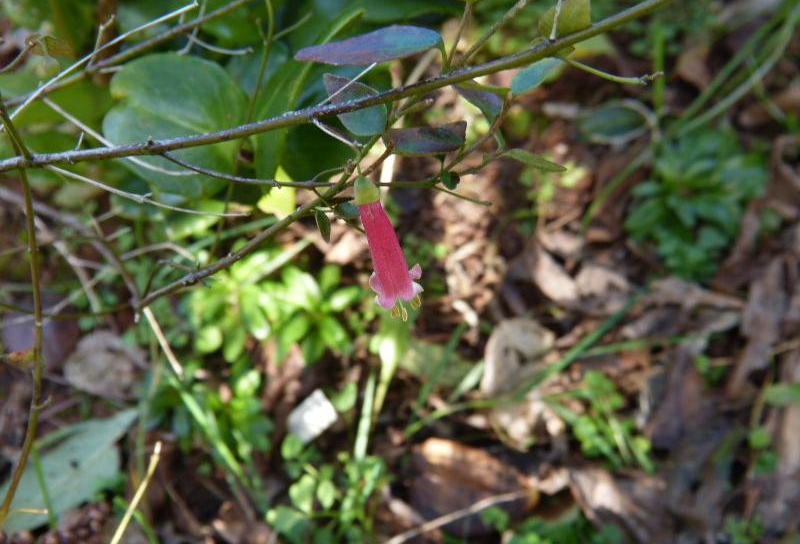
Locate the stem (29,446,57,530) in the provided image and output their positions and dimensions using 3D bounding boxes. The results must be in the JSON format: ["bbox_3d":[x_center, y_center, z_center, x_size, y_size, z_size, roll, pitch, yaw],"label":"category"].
[{"bbox_3d":[-0.185,0.112,0.565,0.004,0.046,0.004,-12,7,0],"label":"stem"}]

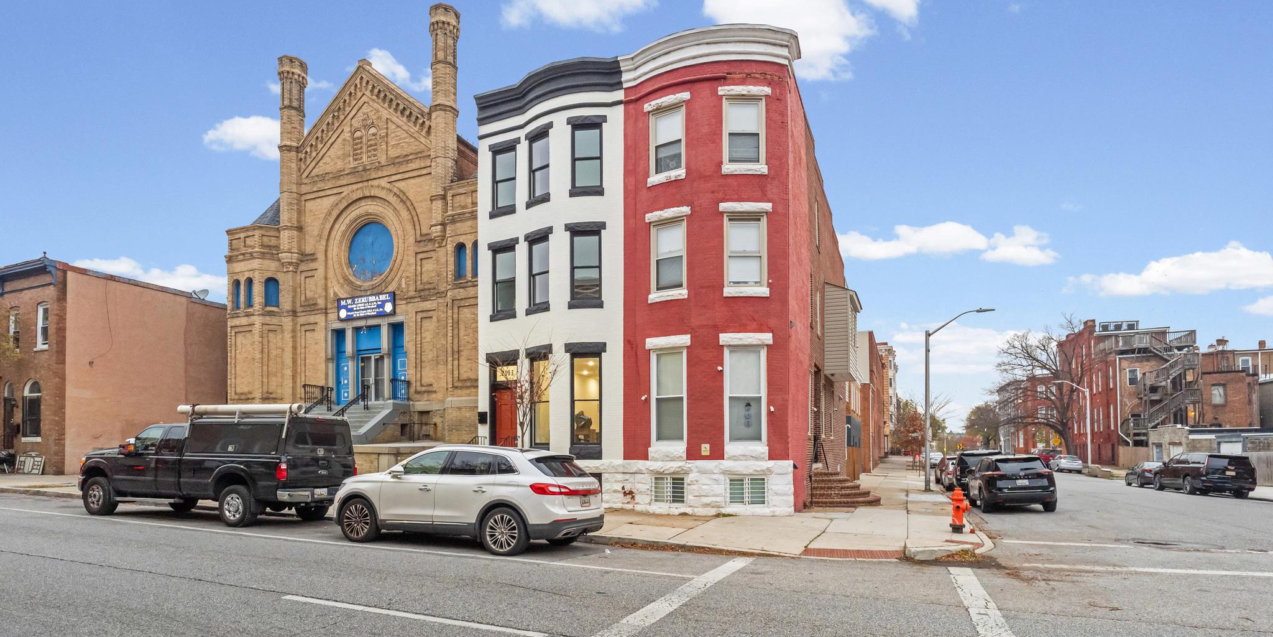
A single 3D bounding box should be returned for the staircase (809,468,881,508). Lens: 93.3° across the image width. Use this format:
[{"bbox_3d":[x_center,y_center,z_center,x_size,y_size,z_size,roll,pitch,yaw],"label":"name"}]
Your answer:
[{"bbox_3d":[6.450,5.150,18.300,1.850,1.120,2.300,-4,-11,22],"label":"staircase"}]

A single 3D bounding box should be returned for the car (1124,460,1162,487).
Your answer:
[{"bbox_3d":[30.100,9.050,35.200,1.850,1.450,4.750,-4,-11,22],"label":"car"}]

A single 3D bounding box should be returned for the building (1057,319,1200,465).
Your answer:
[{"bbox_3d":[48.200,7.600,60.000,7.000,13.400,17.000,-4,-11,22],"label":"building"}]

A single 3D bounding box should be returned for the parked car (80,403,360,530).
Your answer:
[{"bbox_3d":[-9.250,3.080,13.200,6.250,2.420,2.120,-4,-10,21],"label":"parked car"}]

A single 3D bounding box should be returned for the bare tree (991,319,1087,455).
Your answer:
[{"bbox_3d":[38.900,7.200,57.500,9.000,14.000,9.500,-4,-11,22],"label":"bare tree"}]

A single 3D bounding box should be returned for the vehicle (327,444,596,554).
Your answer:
[{"bbox_3d":[-2.880,2.990,10.360,4.830,1.680,1.980,-4,-11,22],"label":"vehicle"}]

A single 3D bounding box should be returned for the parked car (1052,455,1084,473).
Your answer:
[{"bbox_3d":[37.900,12.900,53.000,1.820,1.460,4.350,-4,-11,22],"label":"parked car"}]

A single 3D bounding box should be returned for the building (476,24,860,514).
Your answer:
[{"bbox_3d":[2.350,-0.150,20.600,9.000,11.000,13.000,-3,-7,23],"label":"building"}]

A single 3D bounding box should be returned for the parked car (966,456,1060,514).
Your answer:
[{"bbox_3d":[11.950,5.250,19.350,1.900,1.700,4.650,-4,-11,22],"label":"parked car"}]

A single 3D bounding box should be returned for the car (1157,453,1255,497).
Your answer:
[{"bbox_3d":[27.800,7.620,29.600,2.080,1.930,5.700,-4,-11,22],"label":"car"}]

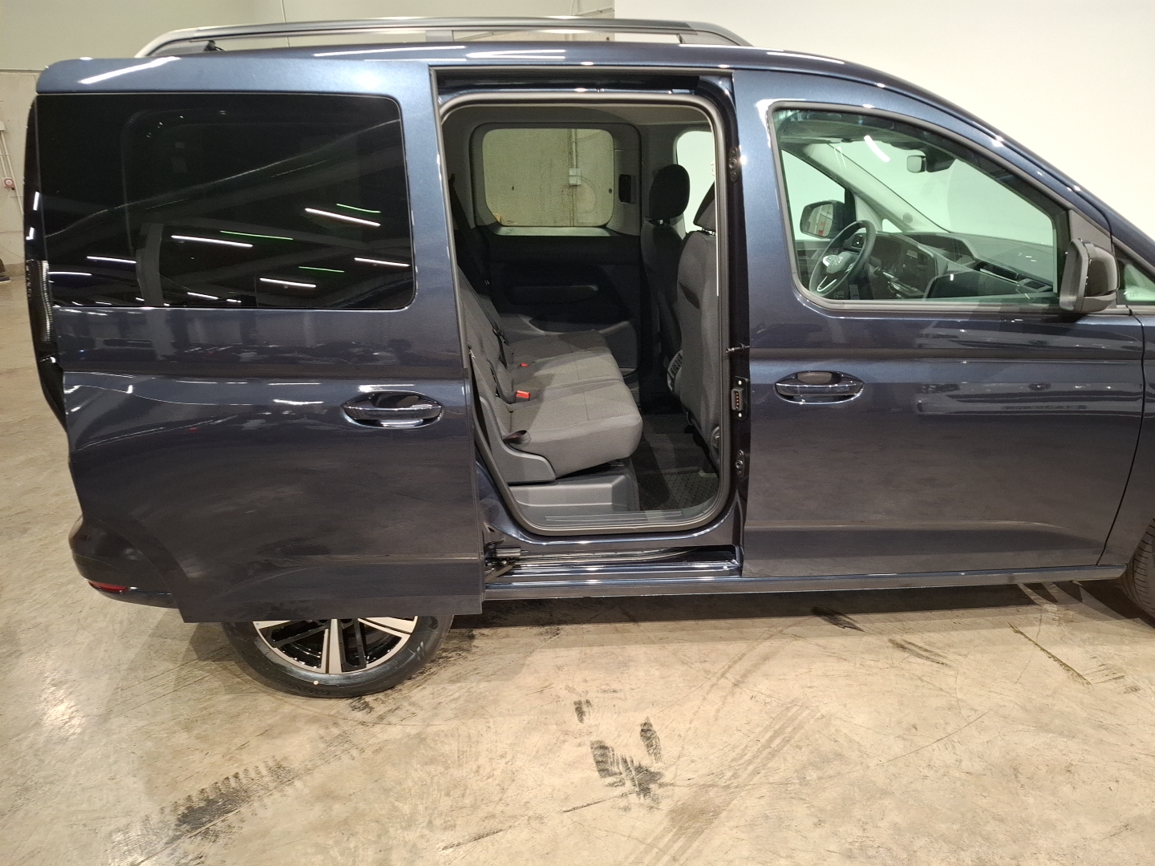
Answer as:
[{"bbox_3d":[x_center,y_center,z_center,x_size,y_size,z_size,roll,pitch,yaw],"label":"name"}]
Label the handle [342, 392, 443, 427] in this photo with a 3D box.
[{"bbox_3d":[-0.457,-0.058,1.901,0.241,0.085,0.060,-2,19,-2],"label":"handle"}]

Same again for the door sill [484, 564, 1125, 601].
[{"bbox_3d":[0.671,0.435,2.302,1.975,0.081,0.090,-2,19,-2],"label":"door sill"}]

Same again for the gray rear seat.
[{"bbox_3d":[-0.193,-0.446,2.871,0.725,0.830,1.270,-2,19,-2],"label":"gray rear seat"}]

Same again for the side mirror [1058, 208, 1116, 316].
[{"bbox_3d":[1.288,-0.438,1.959,0.225,0.255,0.230,-2,19,-2],"label":"side mirror"}]

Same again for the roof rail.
[{"bbox_3d":[-0.342,-1.009,1.960,1.580,0.088,0.060,-2,19,-2],"label":"roof rail"}]

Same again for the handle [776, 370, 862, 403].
[{"bbox_3d":[0.644,-0.121,2.047,0.236,0.084,0.060,-2,19,-2],"label":"handle"}]

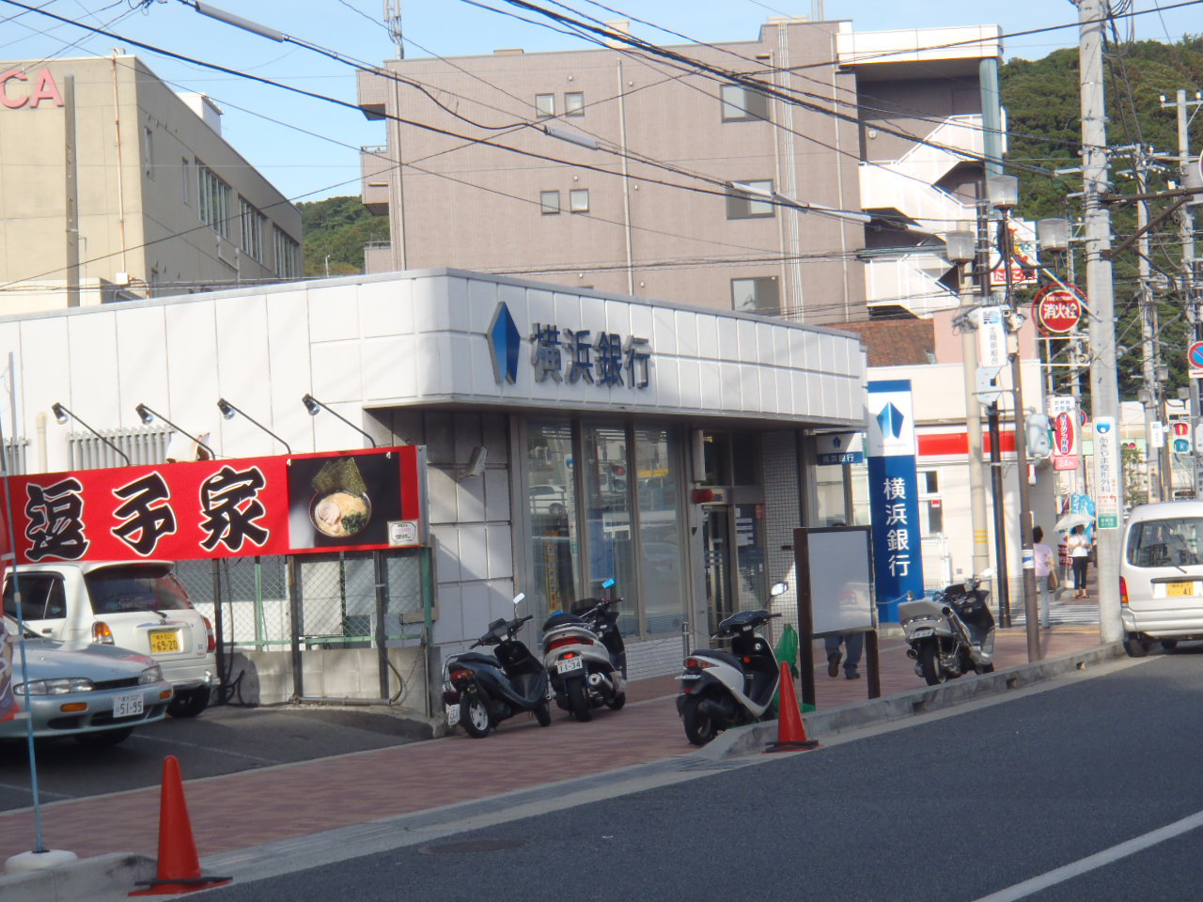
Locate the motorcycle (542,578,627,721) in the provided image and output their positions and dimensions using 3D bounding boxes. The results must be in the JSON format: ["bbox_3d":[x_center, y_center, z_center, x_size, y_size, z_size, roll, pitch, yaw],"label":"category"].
[{"bbox_3d":[-0.097,1.840,21.047,0.720,1.240,2.000,-3,-2,13],"label":"motorcycle"}]

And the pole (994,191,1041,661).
[{"bbox_3d":[4.947,-0.298,26.593,0.220,5.555,0.220,-4,-2,27],"label":"pole"}]

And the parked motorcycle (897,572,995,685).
[{"bbox_3d":[3.587,1.809,23.014,0.680,1.110,2.100,-4,-2,29],"label":"parked motorcycle"}]

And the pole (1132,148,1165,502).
[{"bbox_3d":[14.559,-2.322,60.134,0.420,11.721,0.420,-4,-2,27],"label":"pole"}]

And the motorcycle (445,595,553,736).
[{"bbox_3d":[-0.908,1.907,20.105,0.630,1.170,1.720,-4,-2,28],"label":"motorcycle"}]

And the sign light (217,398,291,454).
[{"bbox_3d":[-3.169,-0.219,20.727,0.130,0.510,1.136,-4,-2,26],"label":"sign light"}]

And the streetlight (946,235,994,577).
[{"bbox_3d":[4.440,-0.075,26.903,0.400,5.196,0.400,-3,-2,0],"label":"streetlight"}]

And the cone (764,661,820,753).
[{"bbox_3d":[1.524,2.064,18.313,0.380,0.700,0.380,-4,-2,20],"label":"cone"}]

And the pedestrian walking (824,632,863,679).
[{"bbox_3d":[2.629,1.609,24.376,0.520,1.690,0.500,-4,-2,26],"label":"pedestrian walking"}]

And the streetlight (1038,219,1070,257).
[{"bbox_3d":[4.968,-2.337,24.800,0.340,0.430,0.340,-3,-2,0],"label":"streetlight"}]

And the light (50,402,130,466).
[{"bbox_3d":[-4.856,-0.151,21.564,0.130,0.597,1.112,-4,-2,26],"label":"light"}]

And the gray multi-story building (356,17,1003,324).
[{"bbox_3d":[2.817,-4.206,74.965,19.410,16.679,14.000,-3,-2,1],"label":"gray multi-story building"}]

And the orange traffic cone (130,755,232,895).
[{"bbox_3d":[-2.252,1.975,12.013,0.390,0.700,0.390,-4,-2,30],"label":"orange traffic cone"}]

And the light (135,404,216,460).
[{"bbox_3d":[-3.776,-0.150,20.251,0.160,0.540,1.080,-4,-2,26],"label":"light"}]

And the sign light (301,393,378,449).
[{"bbox_3d":[-2.342,-0.262,20.290,0.130,0.484,1.195,-4,-2,26],"label":"sign light"}]

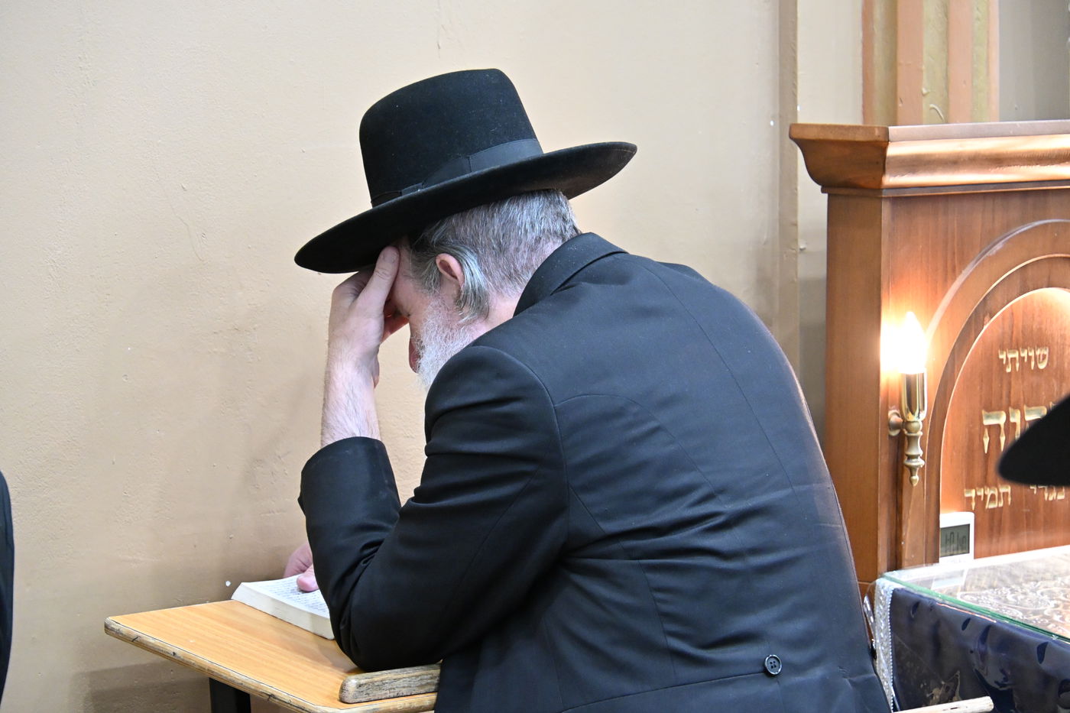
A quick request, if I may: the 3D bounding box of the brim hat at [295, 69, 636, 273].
[{"bbox_3d":[-0.093,-0.219,4.729,0.395,0.150,0.365,-24,-10,35],"label":"brim hat"}]

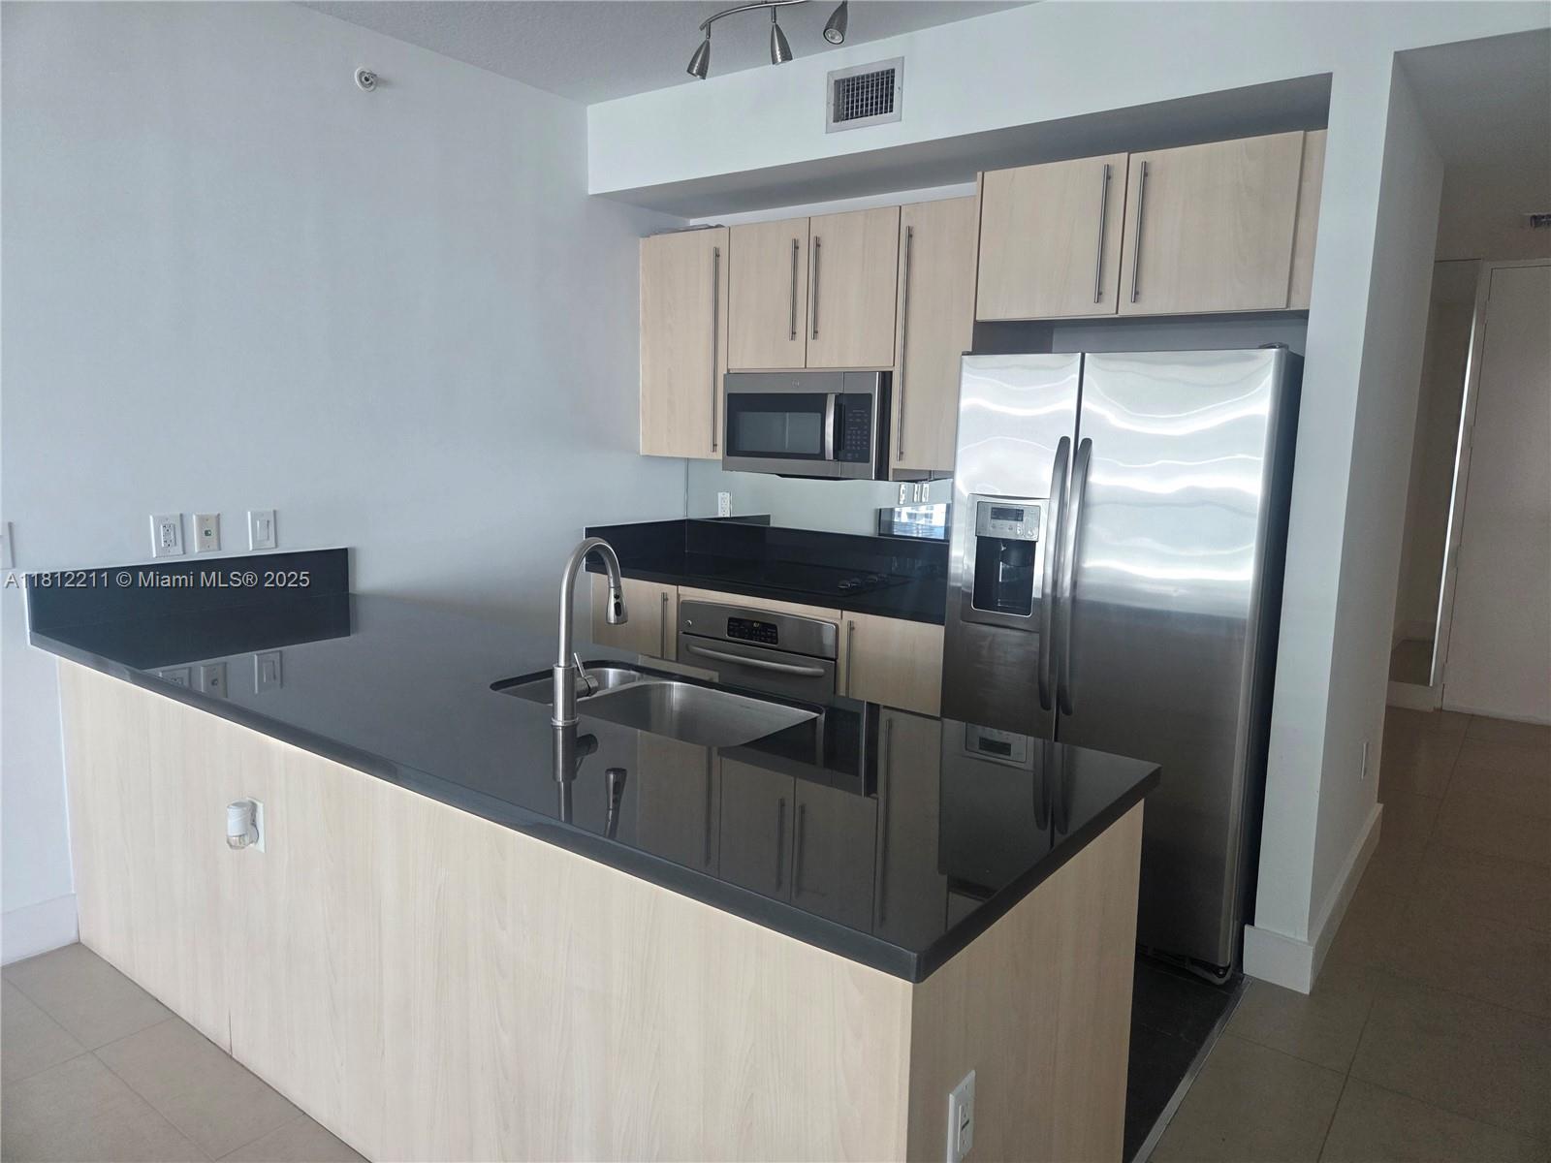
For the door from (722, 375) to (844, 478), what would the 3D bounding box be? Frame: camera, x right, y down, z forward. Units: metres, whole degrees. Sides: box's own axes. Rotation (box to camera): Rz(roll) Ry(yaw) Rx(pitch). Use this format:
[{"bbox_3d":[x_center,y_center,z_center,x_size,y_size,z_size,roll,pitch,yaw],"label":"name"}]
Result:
[{"bbox_3d":[0.021,-0.616,4.029,0.579,0.392,0.065,8,10,36],"label":"door"}]

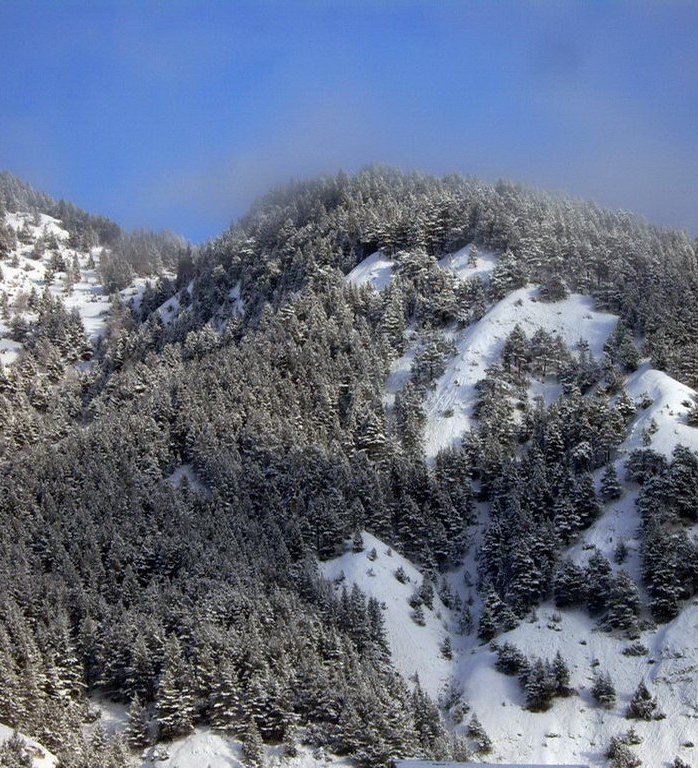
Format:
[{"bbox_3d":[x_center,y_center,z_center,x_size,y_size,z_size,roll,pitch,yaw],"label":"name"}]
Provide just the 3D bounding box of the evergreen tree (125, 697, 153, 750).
[{"bbox_3d":[-20.863,33.760,327.000,2.788,5.477,2.788,0,-8,0],"label":"evergreen tree"}]

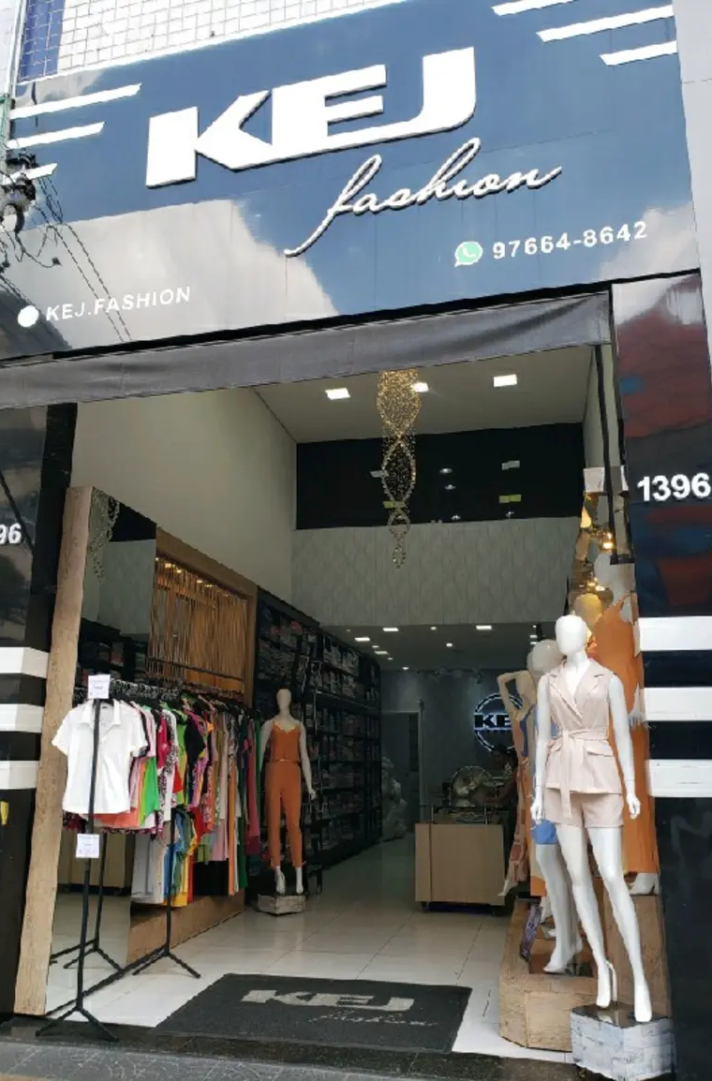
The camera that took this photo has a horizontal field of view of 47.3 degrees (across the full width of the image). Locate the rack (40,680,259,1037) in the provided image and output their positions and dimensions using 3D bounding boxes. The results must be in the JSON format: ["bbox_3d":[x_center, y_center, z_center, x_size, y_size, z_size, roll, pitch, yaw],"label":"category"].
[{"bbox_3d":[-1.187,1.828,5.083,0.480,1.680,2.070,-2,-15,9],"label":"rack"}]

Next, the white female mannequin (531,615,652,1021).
[{"bbox_3d":[1.118,1.266,3.947,0.510,1.800,0.360,-4,-15,18],"label":"white female mannequin"}]

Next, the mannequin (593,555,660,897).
[{"bbox_3d":[1.439,0.923,4.341,0.360,1.780,0.430,8,-16,-27],"label":"mannequin"}]

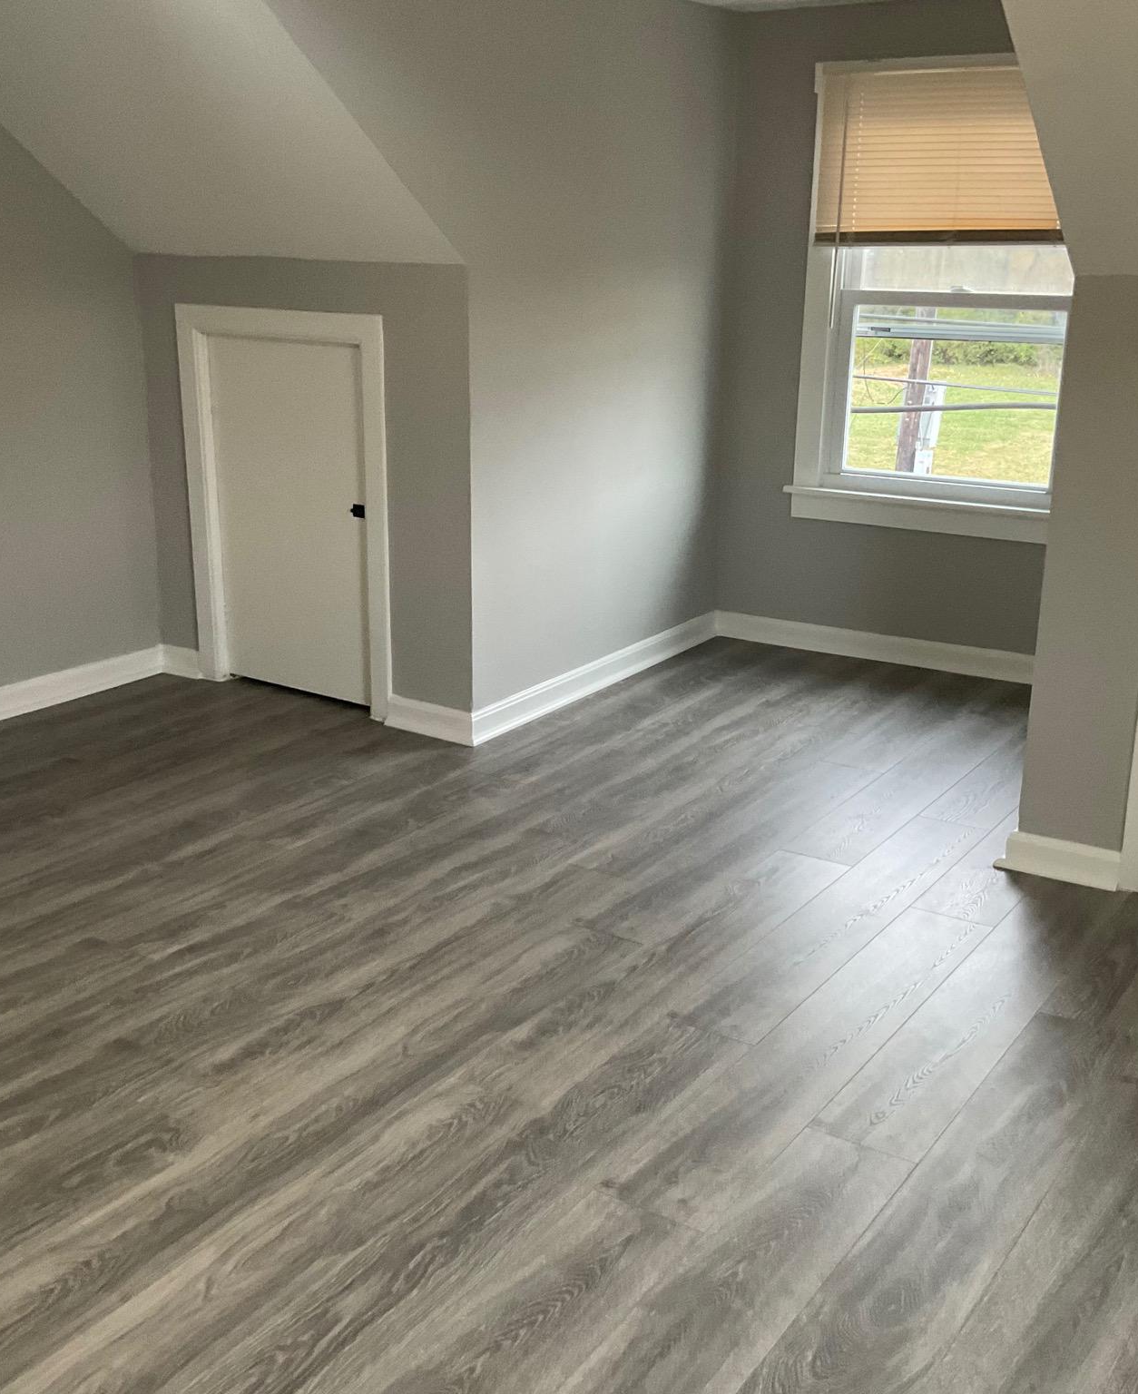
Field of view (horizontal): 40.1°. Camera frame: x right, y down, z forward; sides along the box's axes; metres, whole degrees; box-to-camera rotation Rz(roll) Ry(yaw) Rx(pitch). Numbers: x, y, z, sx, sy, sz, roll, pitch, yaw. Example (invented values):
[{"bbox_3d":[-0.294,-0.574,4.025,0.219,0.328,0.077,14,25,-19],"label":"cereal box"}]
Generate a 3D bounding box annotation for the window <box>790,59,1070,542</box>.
[{"bbox_3d":[1.277,-1.314,5.204,1.107,1.544,0.070,10,19,30],"label":"window"}]

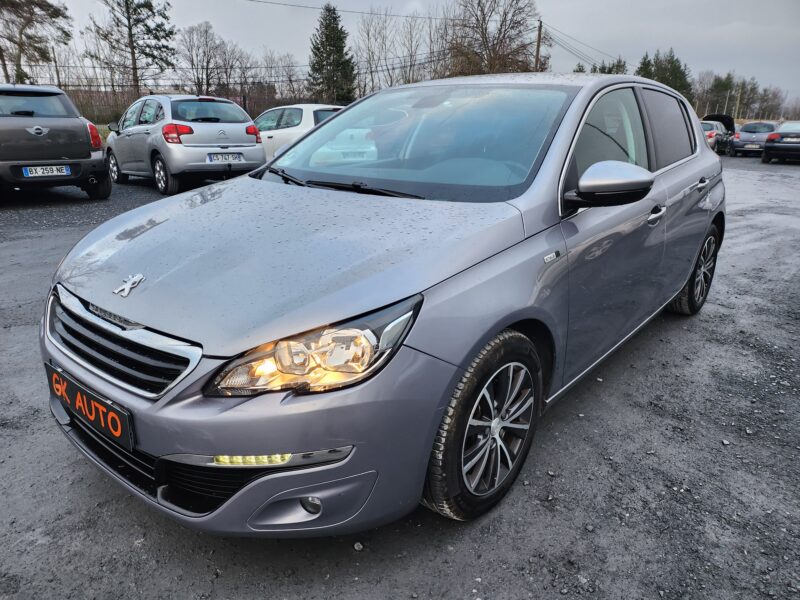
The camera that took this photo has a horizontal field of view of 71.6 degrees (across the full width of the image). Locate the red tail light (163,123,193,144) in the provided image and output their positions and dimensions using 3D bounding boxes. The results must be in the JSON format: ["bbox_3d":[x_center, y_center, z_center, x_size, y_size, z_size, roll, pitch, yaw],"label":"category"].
[{"bbox_3d":[-3.308,-2.486,8.316,0.390,0.280,0.220,-9,19,-29],"label":"red tail light"}]

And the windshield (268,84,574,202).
[{"bbox_3d":[0.024,-0.726,2.419,1.420,0.160,0.970,15,51,38],"label":"windshield"}]

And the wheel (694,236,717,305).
[{"bbox_3d":[1.970,-0.213,3.708,0.150,0.435,0.435,14,22,38],"label":"wheel"}]

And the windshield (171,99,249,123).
[{"bbox_3d":[-2.899,-2.921,8.667,1.260,0.370,0.160,-14,-12,-40],"label":"windshield"}]

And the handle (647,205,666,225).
[{"bbox_3d":[1.159,-0.387,2.502,0.050,0.065,0.210,15,23,38],"label":"handle"}]

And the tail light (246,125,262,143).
[{"bbox_3d":[-2.365,-2.672,8.930,0.370,0.290,0.300,-14,22,-38],"label":"tail light"}]

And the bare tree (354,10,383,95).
[{"bbox_3d":[-1.889,-13.382,33.463,1.900,7.500,1.900,-1,18,-3],"label":"bare tree"}]

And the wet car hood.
[{"bbox_3d":[-0.494,-0.200,1.946,1.500,0.230,1.080,15,37,38],"label":"wet car hood"}]

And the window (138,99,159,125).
[{"bbox_3d":[-3.904,-2.946,8.695,0.120,0.400,0.900,-14,22,-38],"label":"window"}]

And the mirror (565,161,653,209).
[{"bbox_3d":[0.735,-0.411,1.929,0.250,0.160,0.180,15,23,38],"label":"mirror"}]

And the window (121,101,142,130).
[{"bbox_3d":[-4.564,-3.129,9.427,0.130,0.450,0.950,-14,22,-38],"label":"window"}]

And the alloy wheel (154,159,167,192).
[{"bbox_3d":[-3.689,-1.960,8.710,0.190,0.480,0.480,-14,22,-40],"label":"alloy wheel"}]

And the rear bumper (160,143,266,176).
[{"bbox_3d":[-2.816,-2.186,8.675,1.660,0.480,0.500,-14,22,-38],"label":"rear bumper"}]

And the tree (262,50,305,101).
[{"bbox_3d":[-9.445,-16.796,44.151,3.400,5.700,3.400,0,17,0],"label":"tree"}]

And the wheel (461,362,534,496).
[{"bbox_3d":[0.268,0.394,1.782,0.150,0.435,0.435,14,22,38],"label":"wheel"}]

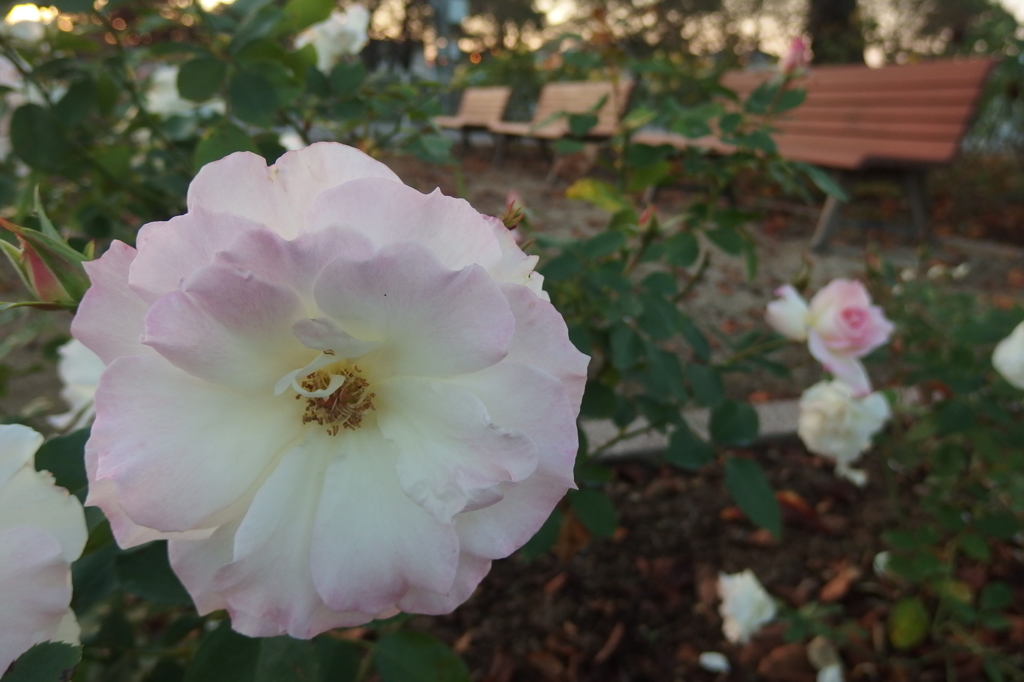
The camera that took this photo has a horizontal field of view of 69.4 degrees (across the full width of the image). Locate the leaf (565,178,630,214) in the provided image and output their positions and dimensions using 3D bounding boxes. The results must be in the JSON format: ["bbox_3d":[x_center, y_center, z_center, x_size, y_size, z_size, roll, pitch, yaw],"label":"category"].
[{"bbox_3d":[0.065,-0.110,0.560,0.048,0.023,0.028,2,18,6],"label":"leaf"}]

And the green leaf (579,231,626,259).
[{"bbox_3d":[0.067,-0.072,0.550,0.034,0.015,0.026,2,18,7],"label":"green leaf"}]

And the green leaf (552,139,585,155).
[{"bbox_3d":[0.049,-0.169,0.640,0.027,0.012,0.024,1,18,4],"label":"green leaf"}]

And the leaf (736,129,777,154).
[{"bbox_3d":[0.205,-0.168,0.620,0.029,0.019,0.024,6,19,17],"label":"leaf"}]

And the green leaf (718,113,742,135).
[{"bbox_3d":[0.145,-0.144,0.490,0.016,0.015,0.010,4,19,15],"label":"green leaf"}]

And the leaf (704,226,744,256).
[{"bbox_3d":[0.164,-0.077,0.570,0.028,0.018,0.024,5,19,15],"label":"leaf"}]

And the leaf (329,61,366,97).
[{"bbox_3d":[-0.118,-0.188,0.530,0.027,0.027,0.013,-5,19,-11],"label":"leaf"}]

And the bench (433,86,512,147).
[{"bbox_3d":[-0.568,-2.769,9.338,0.629,0.785,2.025,-6,19,-15],"label":"bench"}]

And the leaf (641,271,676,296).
[{"bbox_3d":[0.093,-0.037,0.470,0.023,0.017,0.013,2,19,11],"label":"leaf"}]

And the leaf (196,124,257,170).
[{"bbox_3d":[-0.181,-0.119,0.470,0.033,0.037,0.025,-7,19,-19],"label":"leaf"}]

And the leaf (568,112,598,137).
[{"bbox_3d":[0.062,-0.188,0.640,0.025,0.019,0.018,2,18,5],"label":"leaf"}]

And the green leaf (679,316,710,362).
[{"bbox_3d":[0.116,-0.001,0.470,0.020,0.029,0.014,3,19,14],"label":"green leaf"}]

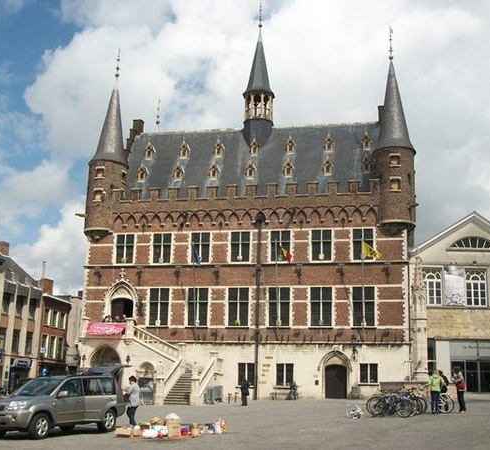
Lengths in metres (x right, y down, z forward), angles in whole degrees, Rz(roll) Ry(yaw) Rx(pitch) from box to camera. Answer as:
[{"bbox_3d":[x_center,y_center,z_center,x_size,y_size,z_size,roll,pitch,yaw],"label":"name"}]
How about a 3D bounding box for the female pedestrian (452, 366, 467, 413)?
[{"bbox_3d":[7.913,6.088,25.577,0.480,1.670,0.500,1,-12,3],"label":"female pedestrian"}]

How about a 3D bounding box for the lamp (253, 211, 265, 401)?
[{"bbox_3d":[0.964,5.677,50.780,0.500,13.860,0.500,-1,-13,12],"label":"lamp"}]

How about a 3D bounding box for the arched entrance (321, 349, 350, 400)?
[{"bbox_3d":[6.387,10.480,48.927,2.250,3.450,0.500,-1,-13,12],"label":"arched entrance"}]

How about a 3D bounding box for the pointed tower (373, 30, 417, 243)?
[{"bbox_3d":[11.142,-7.045,52.040,3.110,16.400,3.110,-2,-12,13],"label":"pointed tower"}]

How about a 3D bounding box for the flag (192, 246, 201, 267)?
[{"bbox_3d":[-3.568,2.317,50.998,0.700,1.400,0.400,-2,-12,13],"label":"flag"}]

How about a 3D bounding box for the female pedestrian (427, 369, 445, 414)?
[{"bbox_3d":[7.417,6.501,26.970,0.620,1.660,0.420,-2,-12,14],"label":"female pedestrian"}]

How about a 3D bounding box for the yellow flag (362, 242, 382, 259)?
[{"bbox_3d":[8.811,1.776,48.291,1.350,1.050,0.400,-2,-12,13],"label":"yellow flag"}]

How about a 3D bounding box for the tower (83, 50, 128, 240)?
[{"bbox_3d":[-11.104,-6.604,57.113,3.220,16.030,3.220,-2,-12,13],"label":"tower"}]

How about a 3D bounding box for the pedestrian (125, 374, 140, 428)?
[{"bbox_3d":[-3.702,5.860,23.068,0.500,1.640,0.500,3,-12,-10],"label":"pedestrian"}]

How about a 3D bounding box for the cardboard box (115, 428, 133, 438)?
[{"bbox_3d":[-3.314,5.725,19.150,0.450,0.220,0.320,3,-12,-9],"label":"cardboard box"}]

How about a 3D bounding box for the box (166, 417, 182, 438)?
[{"bbox_3d":[-1.942,5.618,19.177,0.370,0.480,0.360,2,-12,-5],"label":"box"}]

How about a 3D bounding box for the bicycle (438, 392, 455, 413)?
[{"bbox_3d":[6.953,6.452,25.711,1.750,1.040,0.600,0,-12,5],"label":"bicycle"}]

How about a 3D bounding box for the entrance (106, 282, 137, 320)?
[{"bbox_3d":[-9.496,6.612,53.307,2.500,4.200,0.500,-1,-13,12],"label":"entrance"}]

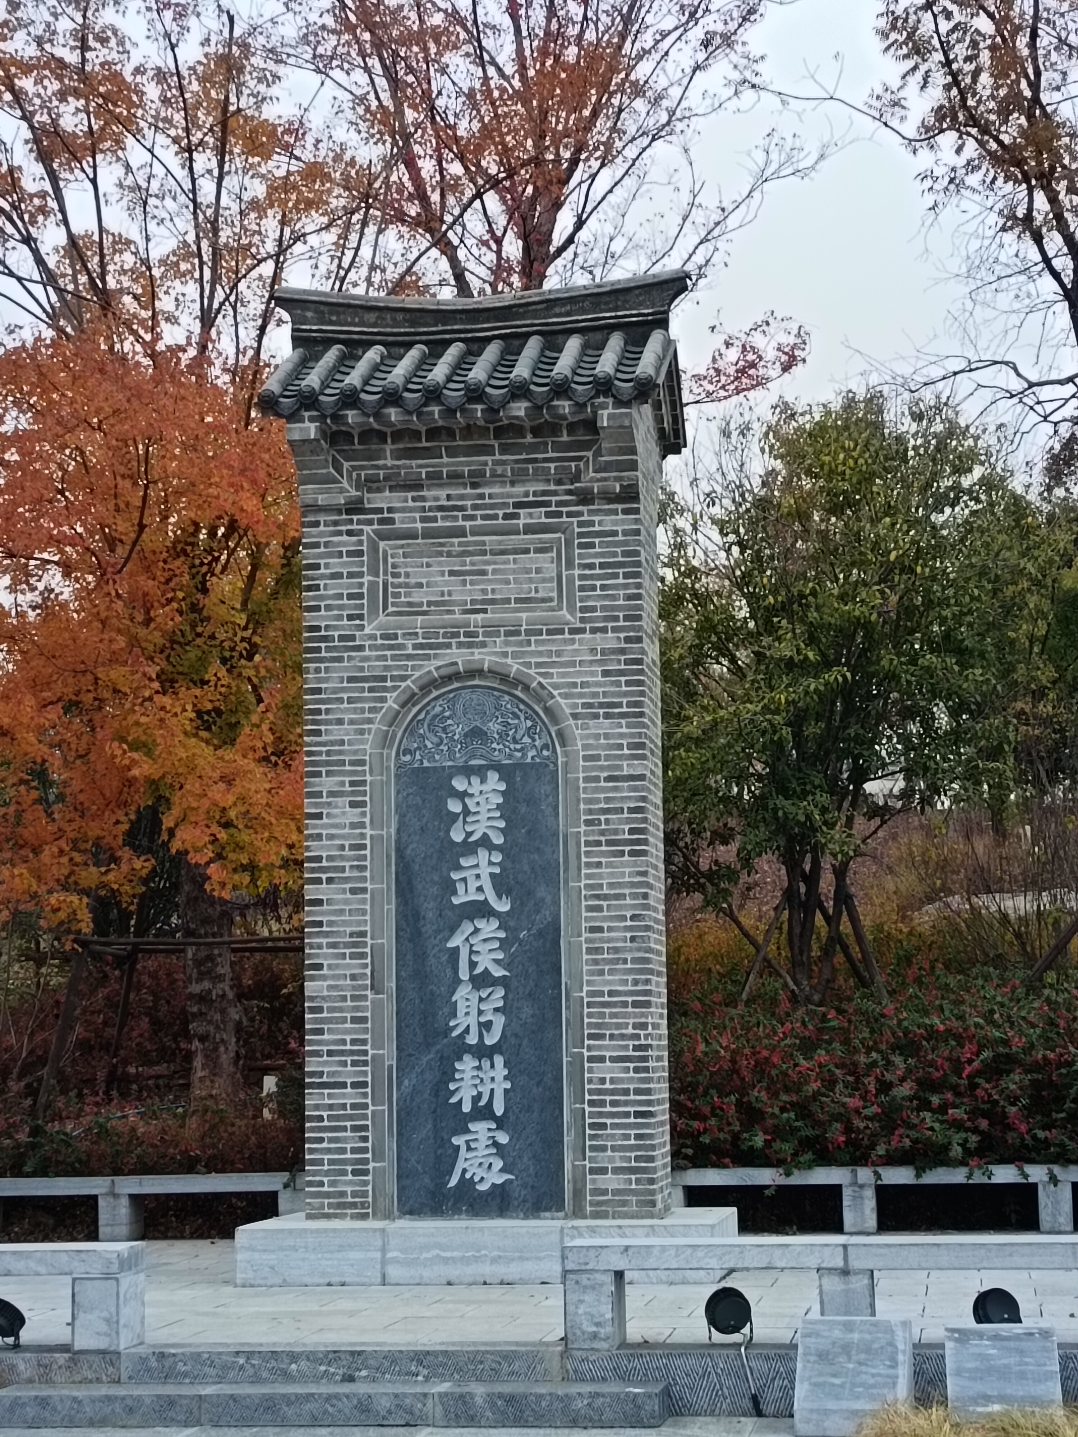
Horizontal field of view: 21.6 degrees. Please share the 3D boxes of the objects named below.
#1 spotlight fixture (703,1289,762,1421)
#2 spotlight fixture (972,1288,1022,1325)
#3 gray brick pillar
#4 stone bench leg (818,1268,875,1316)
[{"bbox_3d":[0.848,2.752,12.315,0.225,0.540,0.300,-1,-7,-3],"label":"spotlight fixture"},{"bbox_3d":[1.987,2.585,12.206,0.195,0.250,0.210,0,-7,-9],"label":"spotlight fixture"},{"bbox_3d":[-0.326,0.125,16.919,2.540,5.640,1.480,-2,-7,8],"label":"gray brick pillar"},{"bbox_3d":[1.348,2.560,12.301,0.220,0.342,0.380,-2,-7,8],"label":"stone bench leg"}]

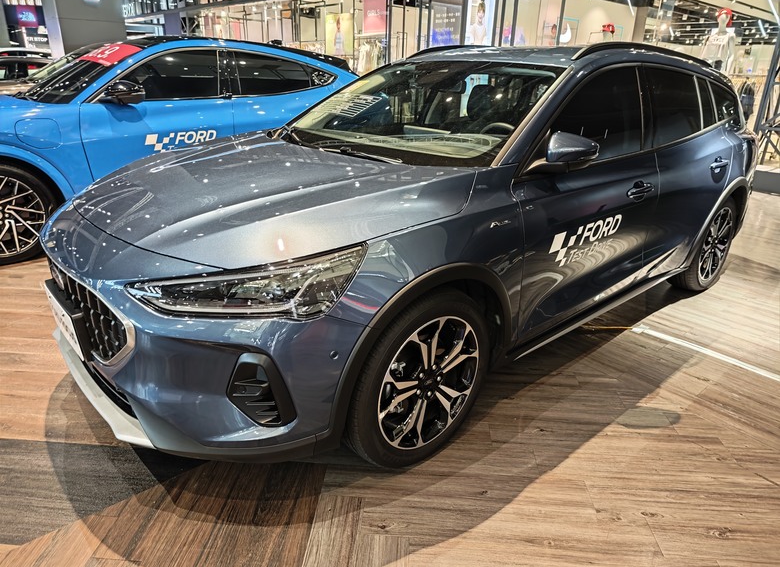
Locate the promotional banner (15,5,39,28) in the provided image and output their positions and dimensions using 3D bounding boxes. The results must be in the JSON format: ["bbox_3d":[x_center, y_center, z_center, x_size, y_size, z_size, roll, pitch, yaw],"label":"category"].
[{"bbox_3d":[-11.572,-8.500,16.500,0.740,0.720,0.080,3,21,2],"label":"promotional banner"}]

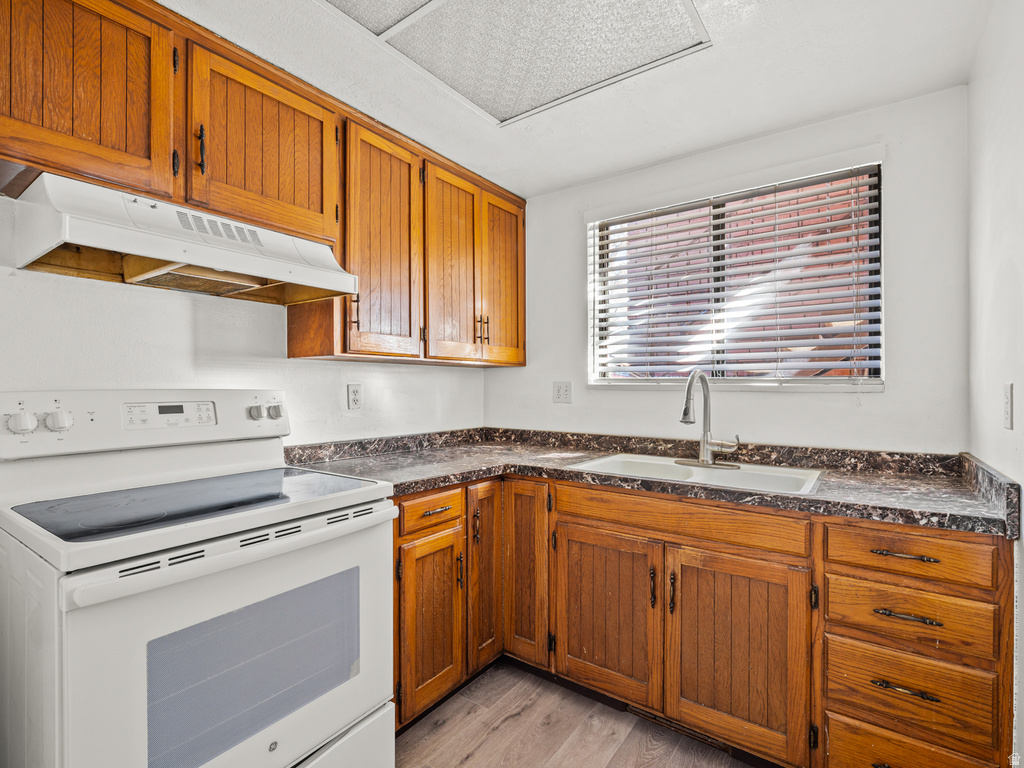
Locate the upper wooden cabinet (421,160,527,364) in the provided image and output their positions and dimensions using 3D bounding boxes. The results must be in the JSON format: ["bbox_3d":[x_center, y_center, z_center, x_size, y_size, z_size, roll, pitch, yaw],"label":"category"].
[{"bbox_3d":[-0.279,-0.542,2.459,0.335,0.883,0.745,0,-1,37],"label":"upper wooden cabinet"}]

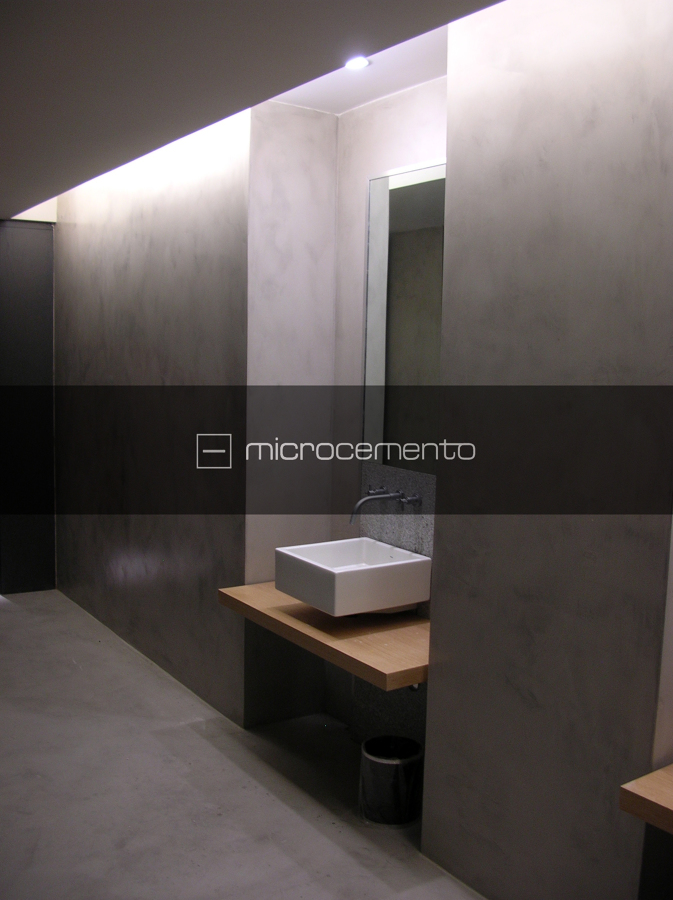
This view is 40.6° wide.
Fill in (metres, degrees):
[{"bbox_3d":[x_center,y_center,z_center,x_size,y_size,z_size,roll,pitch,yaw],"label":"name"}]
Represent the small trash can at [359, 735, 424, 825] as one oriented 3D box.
[{"bbox_3d":[0.193,1.143,3.162,0.218,0.215,0.218,1,6,0],"label":"small trash can"}]

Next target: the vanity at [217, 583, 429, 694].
[{"bbox_3d":[0.053,0.640,3.366,0.513,0.055,1.142,-3,7,-34],"label":"vanity"}]

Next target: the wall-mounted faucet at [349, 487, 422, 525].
[{"bbox_3d":[0.159,0.208,3.436,0.243,0.127,0.273,-3,7,-34],"label":"wall-mounted faucet"}]

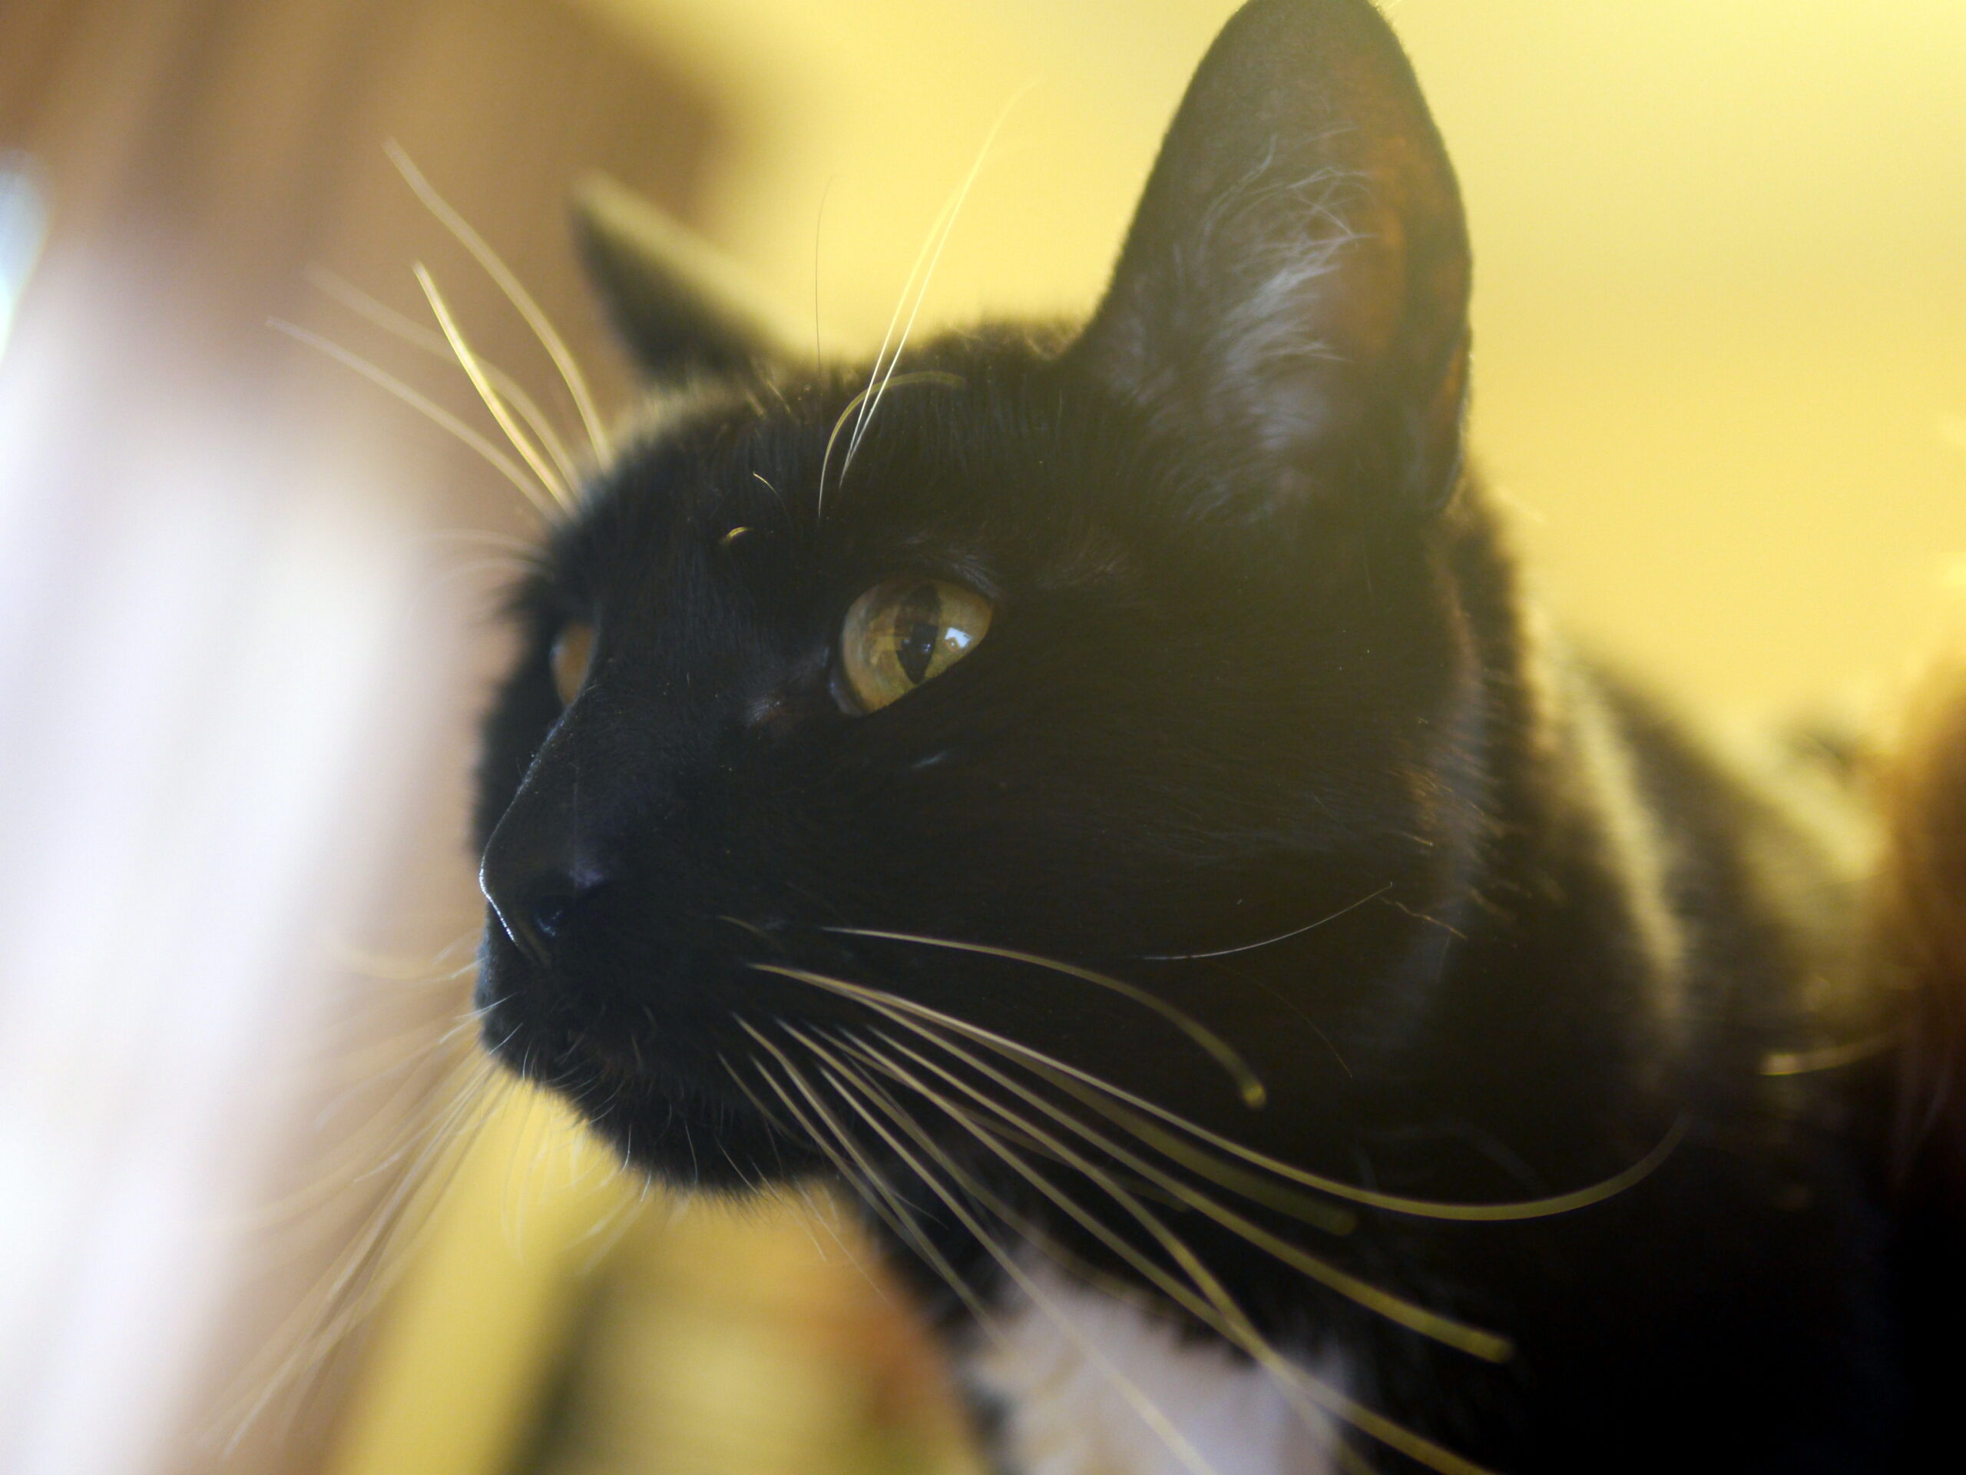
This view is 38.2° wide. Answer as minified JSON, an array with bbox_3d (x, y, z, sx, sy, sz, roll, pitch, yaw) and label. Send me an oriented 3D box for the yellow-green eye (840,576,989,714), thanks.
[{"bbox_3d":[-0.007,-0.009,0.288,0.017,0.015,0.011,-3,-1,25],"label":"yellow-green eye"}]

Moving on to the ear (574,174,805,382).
[{"bbox_3d":[-0.037,-0.051,0.355,0.022,0.047,0.036,-13,-7,-32],"label":"ear"}]

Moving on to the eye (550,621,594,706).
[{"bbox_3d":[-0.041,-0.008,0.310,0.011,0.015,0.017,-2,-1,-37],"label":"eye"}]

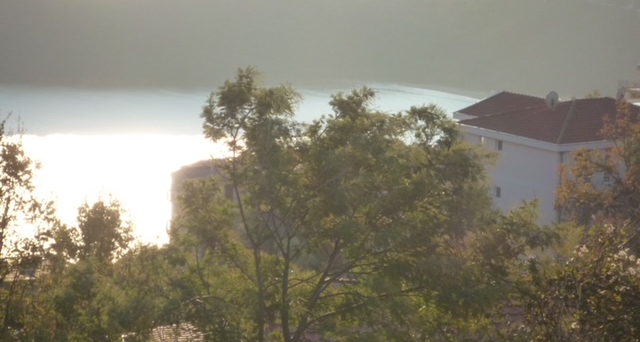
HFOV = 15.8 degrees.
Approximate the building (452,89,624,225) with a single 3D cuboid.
[{"bbox_3d":[16.049,-0.490,149.930,13.000,9.127,14.600,-5,11,-32],"label":"building"}]

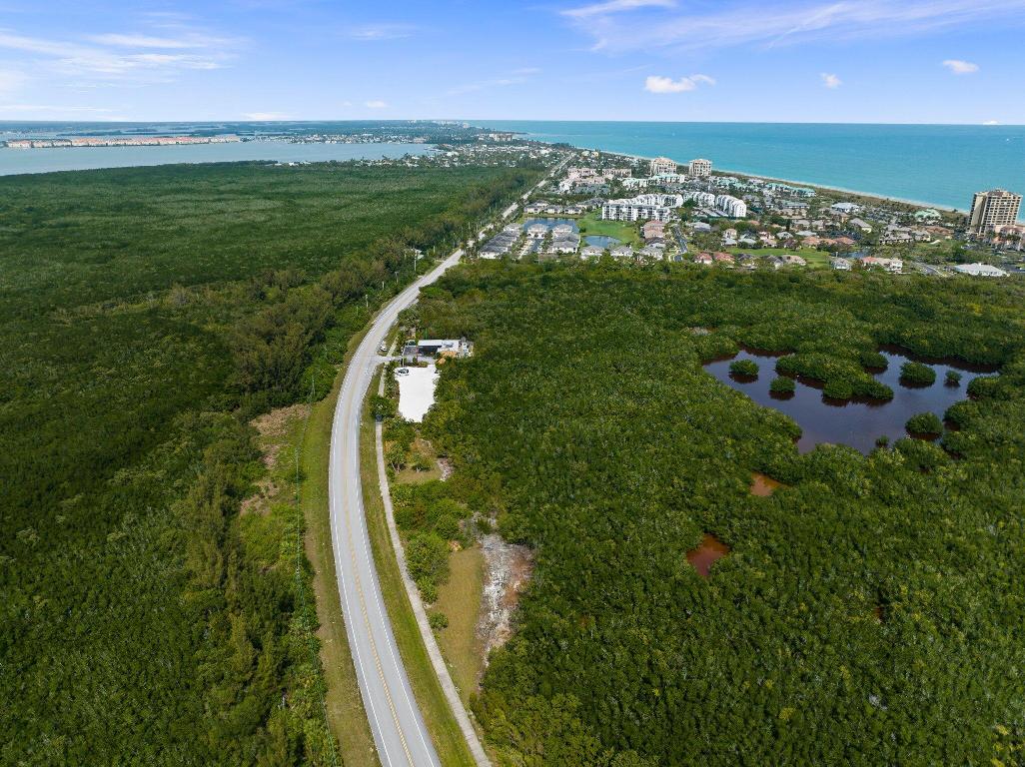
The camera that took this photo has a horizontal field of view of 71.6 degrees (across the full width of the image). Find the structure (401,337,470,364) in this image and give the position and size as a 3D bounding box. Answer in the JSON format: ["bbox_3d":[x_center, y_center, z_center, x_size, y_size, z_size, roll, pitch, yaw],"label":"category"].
[{"bbox_3d":[-36.808,-16.626,350.462,33.000,5.000,20.500,0,21,-2],"label":"structure"}]

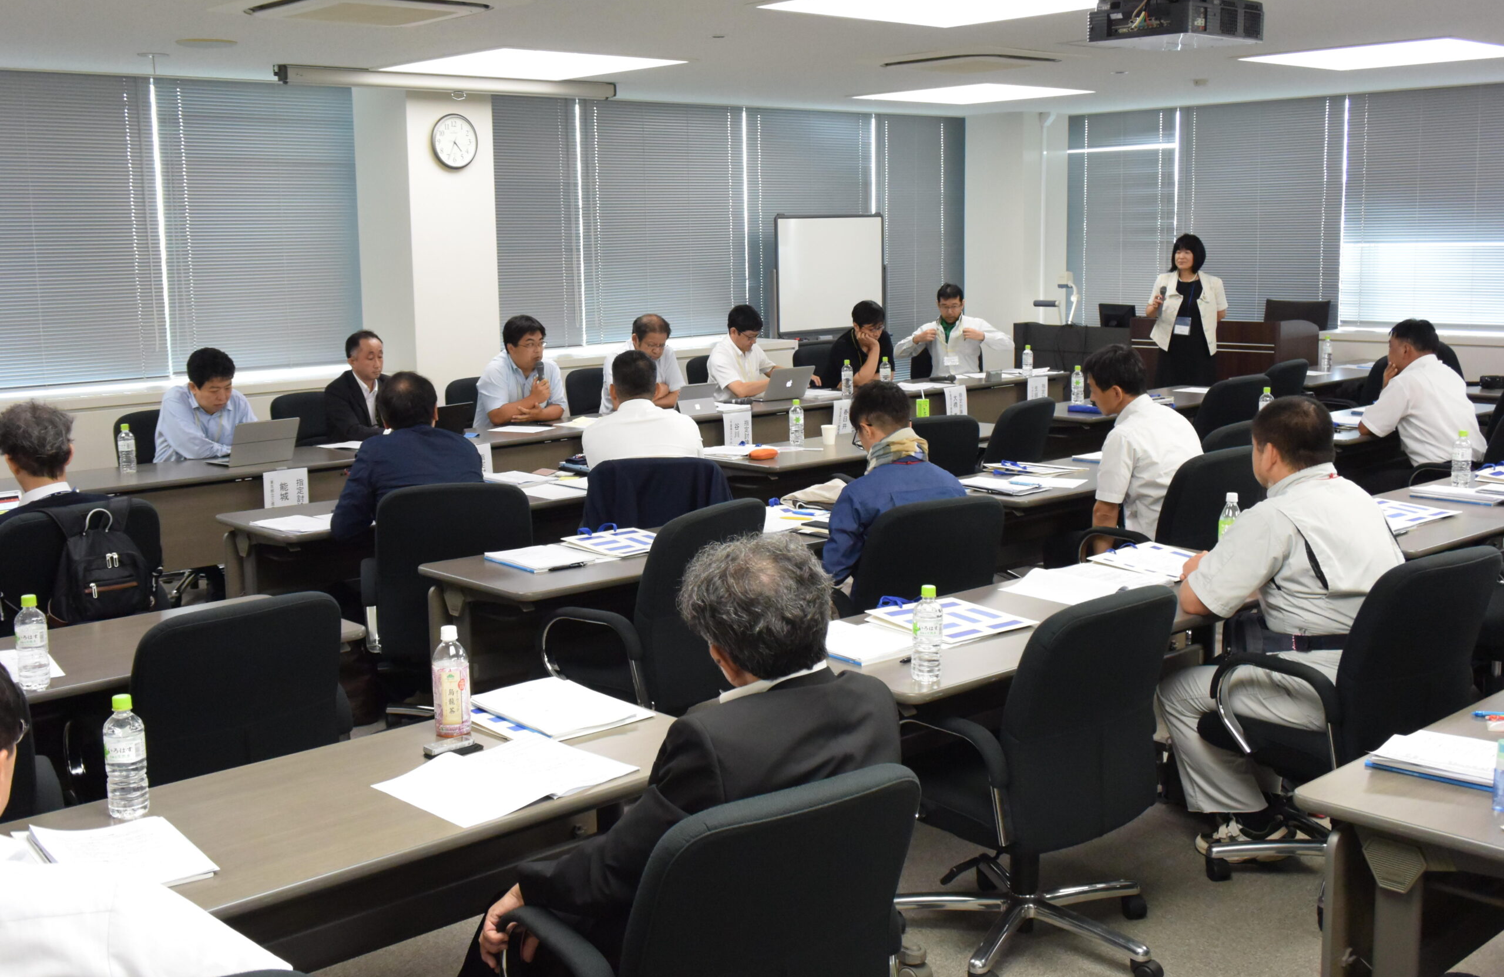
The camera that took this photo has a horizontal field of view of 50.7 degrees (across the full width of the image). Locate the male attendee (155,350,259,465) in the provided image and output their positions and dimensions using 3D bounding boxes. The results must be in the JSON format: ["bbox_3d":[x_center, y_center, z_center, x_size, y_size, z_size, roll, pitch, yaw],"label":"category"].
[{"bbox_3d":[-2.529,-0.052,7.460,0.520,1.220,0.760,-9,12,-41],"label":"male attendee"}]

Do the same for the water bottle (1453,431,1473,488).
[{"bbox_3d":[2.724,-0.121,6.077,0.067,0.217,0.067,-9,12,-41],"label":"water bottle"}]

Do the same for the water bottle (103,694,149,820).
[{"bbox_3d":[-1.130,0.481,2.856,0.066,0.218,0.066,-9,12,-41],"label":"water bottle"}]

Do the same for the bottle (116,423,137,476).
[{"bbox_3d":[-2.698,-0.171,6.836,0.066,0.210,0.066,-9,12,-40],"label":"bottle"}]

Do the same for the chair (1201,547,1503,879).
[{"bbox_3d":[1.438,0.599,4.015,0.620,0.900,0.630,-9,13,-42],"label":"chair"}]

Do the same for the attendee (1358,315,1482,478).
[{"bbox_3d":[3.125,-0.164,7.482,0.520,1.260,0.770,-9,12,-41],"label":"attendee"}]

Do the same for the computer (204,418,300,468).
[{"bbox_3d":[-2.288,-0.222,7.298,0.310,0.207,0.320,-9,12,-41],"label":"computer"}]

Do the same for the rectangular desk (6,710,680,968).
[{"bbox_3d":[-0.855,0.915,2.713,1.810,0.710,0.600,-9,12,-40],"label":"rectangular desk"}]

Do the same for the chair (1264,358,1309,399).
[{"bbox_3d":[3.013,-0.312,9.538,0.600,0.900,0.620,-10,13,-44],"label":"chair"}]

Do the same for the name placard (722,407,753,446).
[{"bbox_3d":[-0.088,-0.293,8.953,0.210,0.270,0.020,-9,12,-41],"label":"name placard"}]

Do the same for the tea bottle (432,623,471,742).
[{"bbox_3d":[-0.590,0.376,3.113,0.069,0.216,0.069,-3,10,-11],"label":"tea bottle"}]

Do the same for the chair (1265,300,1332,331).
[{"bbox_3d":[3.772,-0.772,11.281,0.650,1.120,0.620,-9,12,-40],"label":"chair"}]

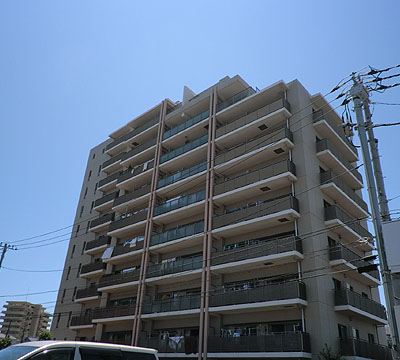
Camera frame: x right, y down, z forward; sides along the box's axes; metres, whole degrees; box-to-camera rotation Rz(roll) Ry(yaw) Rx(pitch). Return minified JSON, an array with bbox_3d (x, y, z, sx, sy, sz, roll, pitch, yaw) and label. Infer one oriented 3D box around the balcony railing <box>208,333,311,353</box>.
[{"bbox_3d":[3.521,10.403,22.715,7.050,1.050,1.130,-21,-37,37],"label":"balcony railing"}]

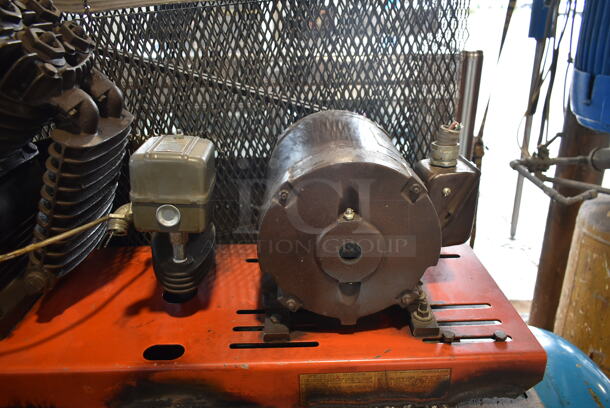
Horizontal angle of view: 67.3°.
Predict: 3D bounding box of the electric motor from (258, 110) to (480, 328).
[{"bbox_3d":[0.084,0.002,0.685,0.305,0.254,0.262,-1,24,-1],"label":"electric motor"}]

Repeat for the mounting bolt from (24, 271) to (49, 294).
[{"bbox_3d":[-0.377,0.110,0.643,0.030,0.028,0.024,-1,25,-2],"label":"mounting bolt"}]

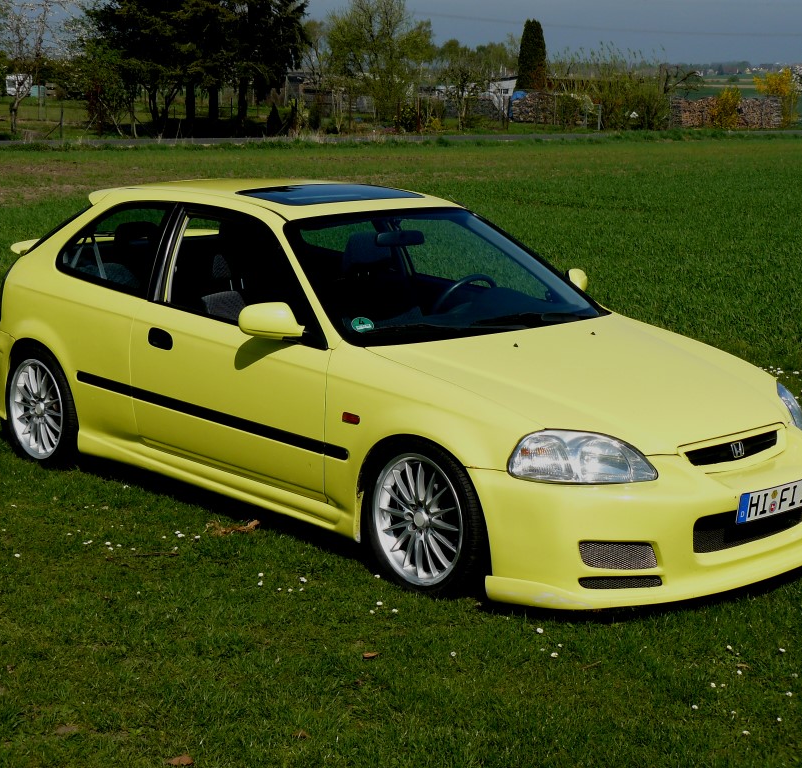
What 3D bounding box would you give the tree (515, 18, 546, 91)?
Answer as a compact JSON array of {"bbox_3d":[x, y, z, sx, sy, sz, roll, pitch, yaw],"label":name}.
[{"bbox_3d":[6.368,-15.562,80.000,1.550,5.000,1.550,0,11,1],"label":"tree"}]

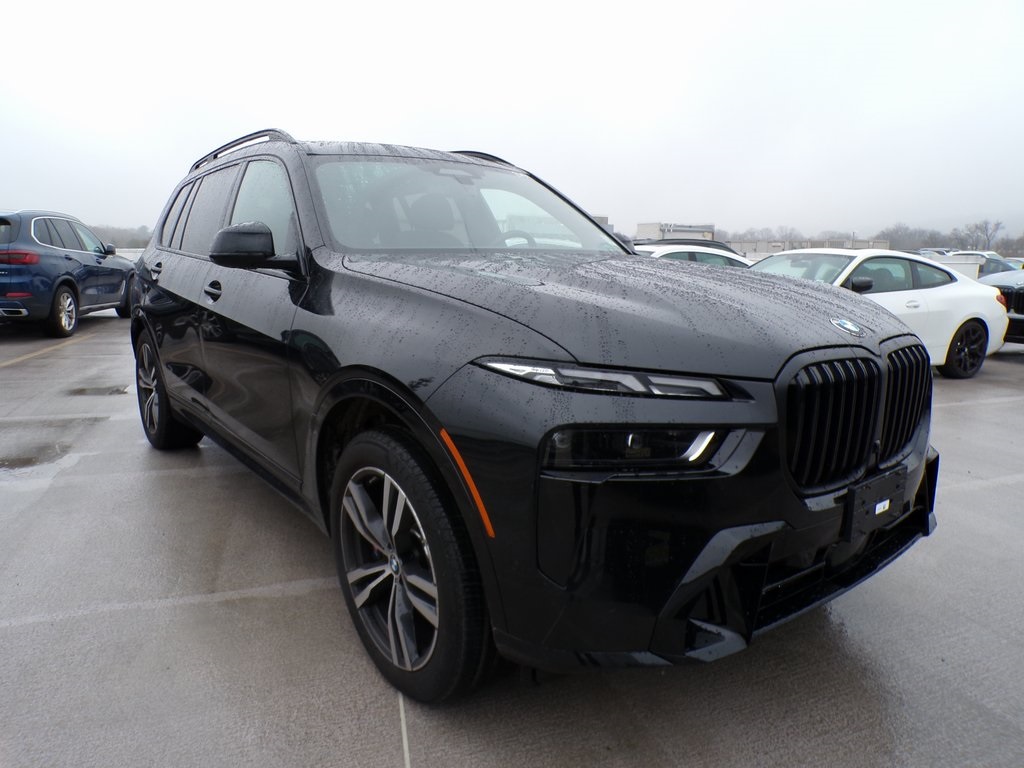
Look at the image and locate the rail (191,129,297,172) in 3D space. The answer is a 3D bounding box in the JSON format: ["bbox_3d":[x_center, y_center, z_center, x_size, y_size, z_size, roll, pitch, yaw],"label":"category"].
[{"bbox_3d":[-1.516,-1.247,3.841,0.070,0.115,1.900,-8,14,-37],"label":"rail"}]

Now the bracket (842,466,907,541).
[{"bbox_3d":[0.964,0.313,1.890,0.295,0.152,0.038,-8,14,-37],"label":"bracket"}]

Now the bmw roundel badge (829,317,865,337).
[{"bbox_3d":[0.897,-0.152,1.894,0.094,0.015,0.094,-8,40,-37],"label":"bmw roundel badge"}]

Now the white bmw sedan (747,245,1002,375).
[{"bbox_3d":[3.423,-0.822,7.984,4.768,1.388,1.852,-4,12,-24],"label":"white bmw sedan"}]

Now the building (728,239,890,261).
[{"bbox_3d":[36.749,-15.679,88.000,20.000,4.500,8.000,2,11,5],"label":"building"}]

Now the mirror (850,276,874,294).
[{"bbox_3d":[3.346,-0.958,6.859,0.140,0.150,0.200,-4,12,-24],"label":"mirror"}]

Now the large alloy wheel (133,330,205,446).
[{"bbox_3d":[-2.174,0.020,4.548,0.290,0.780,0.780,-8,14,-37],"label":"large alloy wheel"}]

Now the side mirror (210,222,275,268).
[{"bbox_3d":[-0.973,-0.511,2.622,0.230,0.165,0.170,-8,14,-37],"label":"side mirror"}]

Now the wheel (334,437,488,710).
[{"bbox_3d":[-0.266,0.521,2.150,0.285,0.780,0.780,-8,14,-37],"label":"wheel"}]

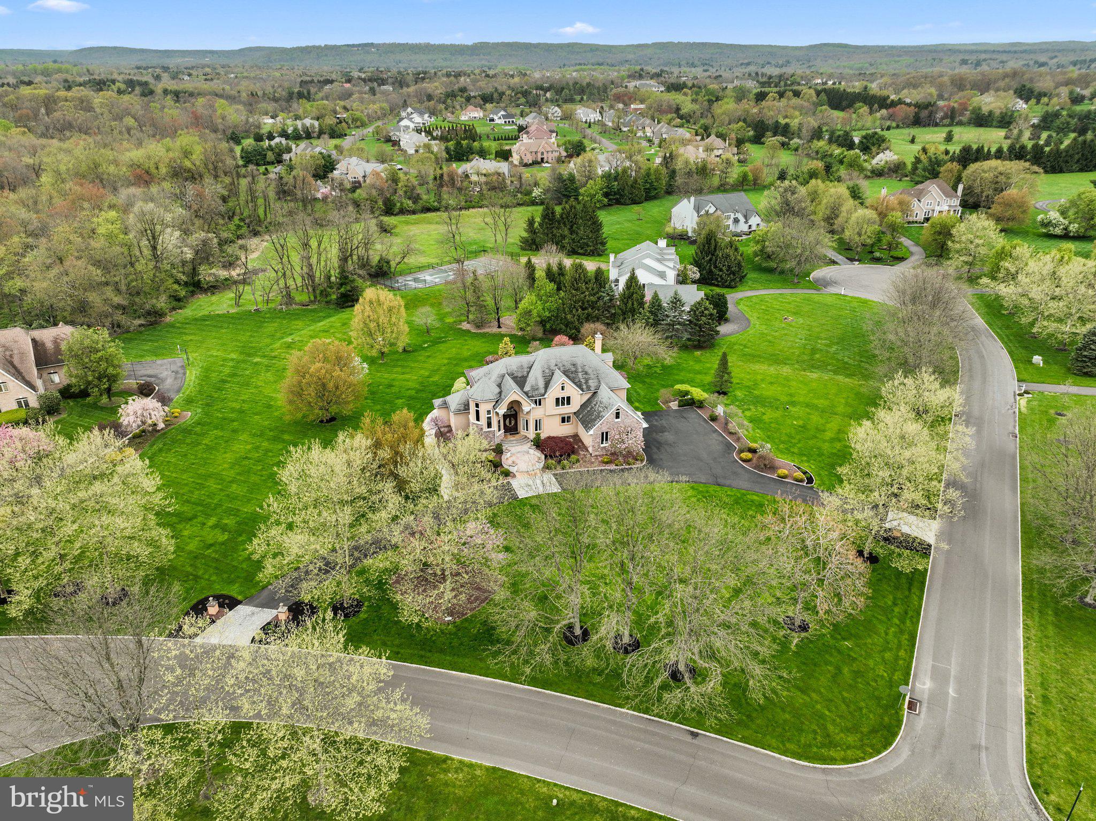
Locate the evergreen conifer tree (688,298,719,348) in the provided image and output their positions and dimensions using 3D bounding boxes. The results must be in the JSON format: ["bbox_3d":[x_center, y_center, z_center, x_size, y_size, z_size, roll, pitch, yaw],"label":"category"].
[{"bbox_3d":[29.820,-16.730,142.960,5.590,9.200,5.590,5,26,11],"label":"evergreen conifer tree"}]

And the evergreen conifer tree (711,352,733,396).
[{"bbox_3d":[28.610,-6.310,123.130,3.110,7.260,3.110,6,26,13],"label":"evergreen conifer tree"}]

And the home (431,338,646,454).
[{"bbox_3d":[-1.870,-2.670,110.230,28.200,11.700,21.000,-7,26,-14],"label":"home"}]

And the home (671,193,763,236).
[{"bbox_3d":[51.000,-60.170,230.180,24.000,10.000,13.000,-12,28,-24],"label":"home"}]

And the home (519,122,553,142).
[{"bbox_3d":[-7.000,-168.830,461.980,20.000,10.500,20.000,-1,25,-3],"label":"home"}]

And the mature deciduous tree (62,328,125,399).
[{"bbox_3d":[-70.590,-7.170,119.350,8.720,12.070,8.720,-15,29,-29],"label":"mature deciduous tree"}]

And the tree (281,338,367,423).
[{"bbox_3d":[-32.500,-4.090,108.260,11.300,11.700,11.300,0,25,0],"label":"tree"}]

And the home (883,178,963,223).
[{"bbox_3d":[126.800,-71.430,256.010,24.000,11.600,19.000,1,25,2],"label":"home"}]

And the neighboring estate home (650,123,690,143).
[{"bbox_3d":[75.300,-168.270,462.420,22.000,10.500,23.000,-2,25,-5],"label":"neighboring estate home"}]

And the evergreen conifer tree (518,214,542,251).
[{"bbox_3d":[-4.720,-50.030,212.400,6.240,10.120,6.240,-1,25,-1],"label":"evergreen conifer tree"}]

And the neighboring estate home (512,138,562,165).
[{"bbox_3d":[-5.300,-126.940,372.280,21.500,10.600,14.500,-7,26,-15],"label":"neighboring estate home"}]

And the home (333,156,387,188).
[{"bbox_3d":[-78.700,-99.560,314.430,19.500,10.000,16.000,2,25,5],"label":"home"}]

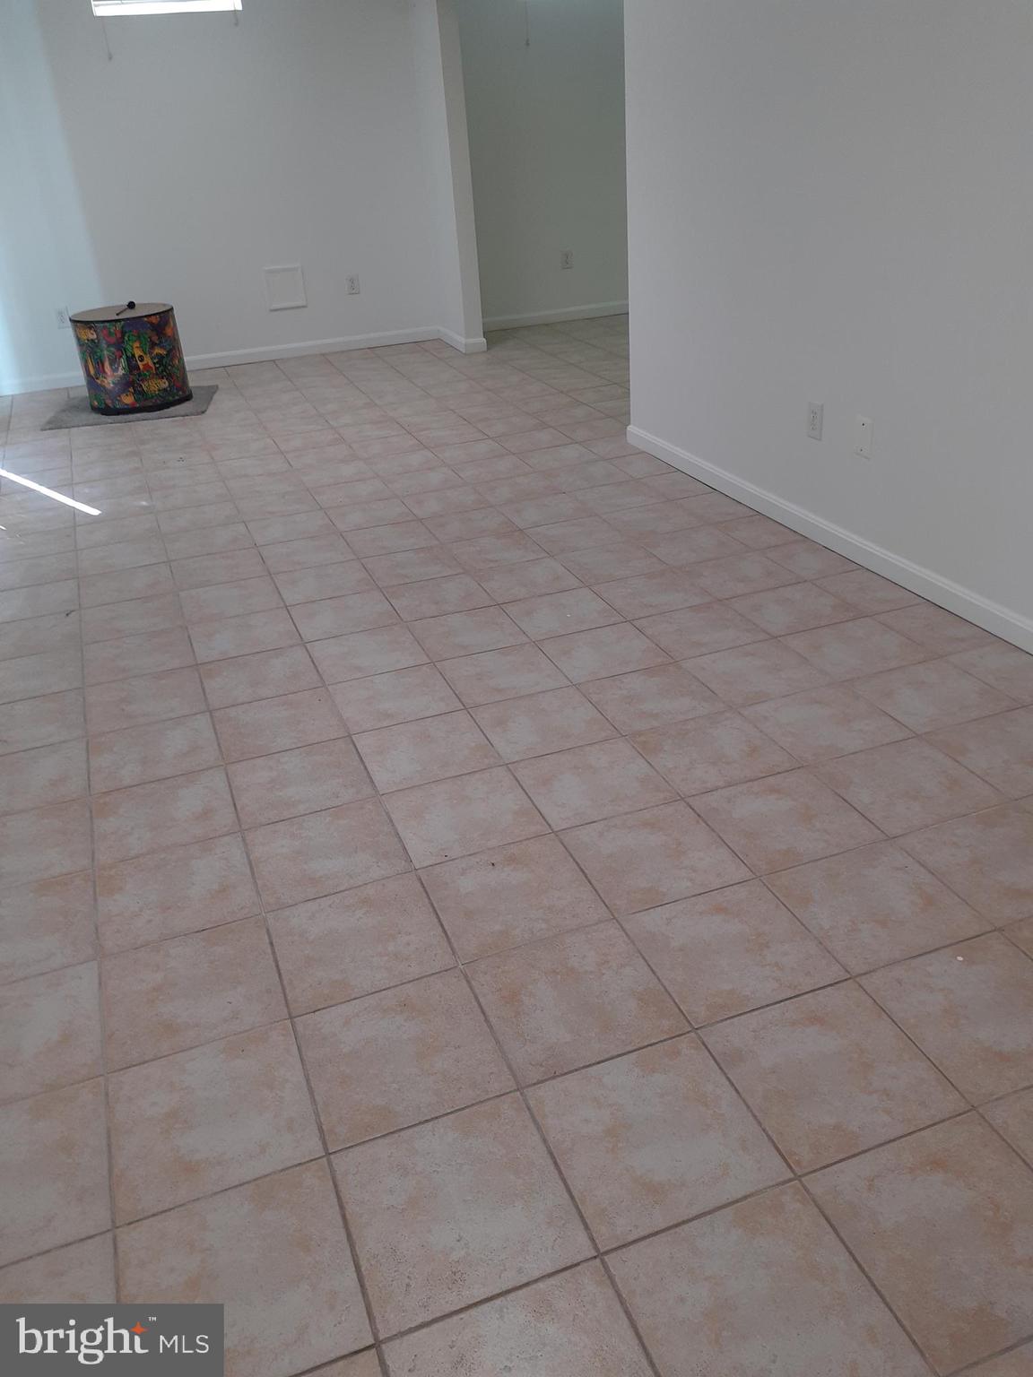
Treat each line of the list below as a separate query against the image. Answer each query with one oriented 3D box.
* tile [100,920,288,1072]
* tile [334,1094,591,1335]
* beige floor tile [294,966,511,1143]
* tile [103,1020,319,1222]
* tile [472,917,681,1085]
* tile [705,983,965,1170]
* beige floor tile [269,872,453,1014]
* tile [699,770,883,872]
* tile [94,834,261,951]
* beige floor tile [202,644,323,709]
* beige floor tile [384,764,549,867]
[{"bbox_3d":[-0.580,0.539,1.923,0.302,0.010,0.297,-13,29,-17],"label":"tile"},{"bbox_3d":[-0.083,0.728,1.513,0.302,0.010,0.297,-13,29,-17],"label":"tile"},{"bbox_3d":[-0.190,0.607,1.778,0.305,0.012,0.302,-13,30,-17],"label":"beige floor tile"},{"bbox_3d":[-0.485,0.679,1.709,0.308,0.010,0.305,-13,29,-17],"label":"tile"},{"bbox_3d":[0.099,0.541,1.867,0.305,0.012,0.302,-13,30,-17],"label":"tile"},{"bbox_3d":[0.496,0.607,1.722,0.305,0.010,0.294,-13,30,-17],"label":"tile"},{"bbox_3d":[-0.296,0.478,2.028,0.305,0.012,0.302,-13,30,-17],"label":"beige floor tile"},{"bbox_3d":[0.571,0.282,2.310,0.305,0.010,0.294,-13,30,-17],"label":"tile"},{"bbox_3d":[-0.702,0.419,2.222,0.308,0.010,0.305,-13,29,-17],"label":"tile"},{"bbox_3d":[-0.716,-0.034,3.007,0.302,0.010,0.297,-13,29,-17],"label":"beige floor tile"},{"bbox_3d":[-0.115,0.282,2.356,0.303,0.010,0.303,-13,29,-16],"label":"beige floor tile"}]

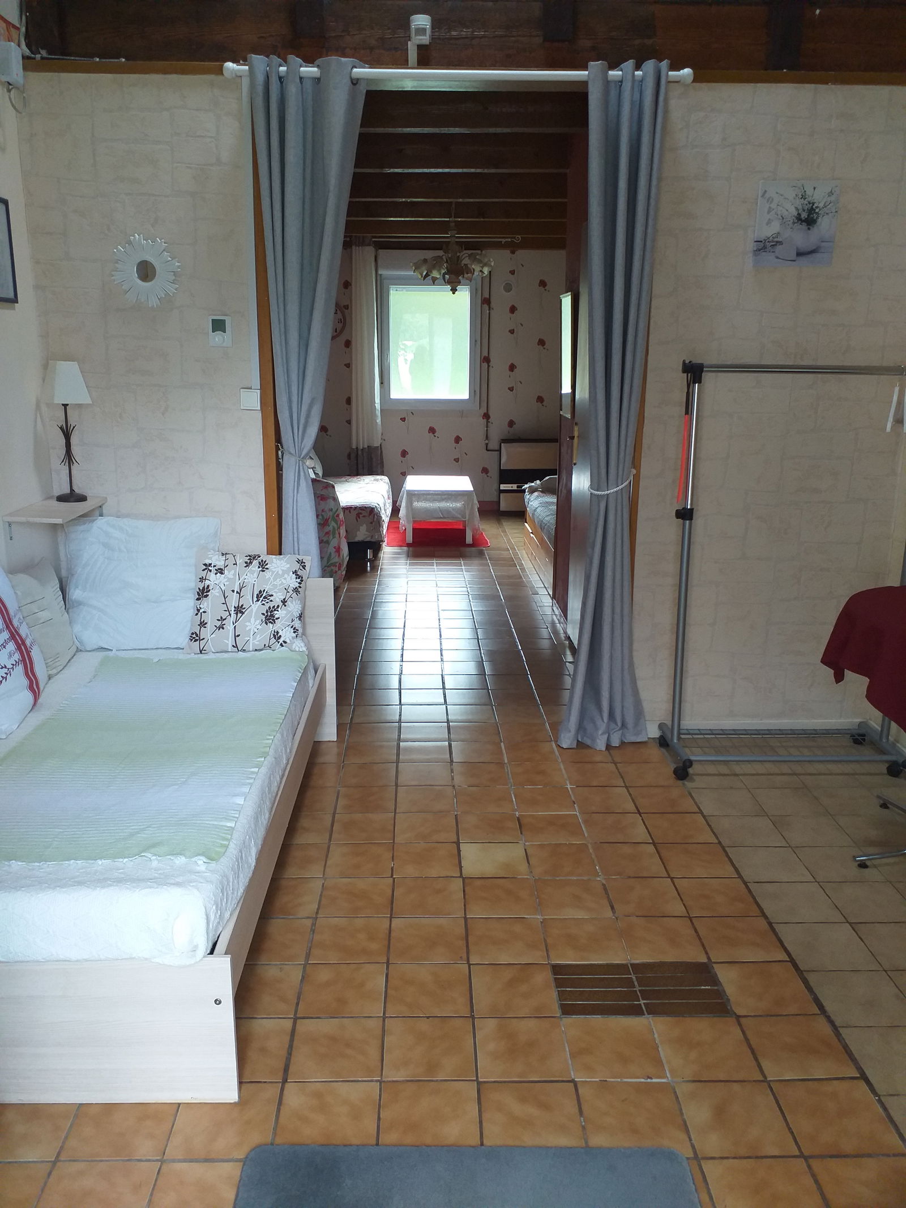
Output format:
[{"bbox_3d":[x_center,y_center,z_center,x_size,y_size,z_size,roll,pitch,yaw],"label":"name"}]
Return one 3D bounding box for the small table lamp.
[{"bbox_3d":[-1.402,-0.630,3.317,0.155,0.500,0.155,-10,18,-33],"label":"small table lamp"}]

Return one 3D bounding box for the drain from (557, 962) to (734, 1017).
[{"bbox_3d":[0.467,0.969,2.283,0.410,0.010,0.205,0,15,-1],"label":"drain"}]

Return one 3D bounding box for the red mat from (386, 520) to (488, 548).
[{"bbox_3d":[-0.133,-0.640,8.123,0.865,0.012,1.170,0,15,-1],"label":"red mat"}]

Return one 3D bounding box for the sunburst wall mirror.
[{"bbox_3d":[-1.099,-1.199,3.257,0.242,0.248,0.020,0,15,-1],"label":"sunburst wall mirror"}]

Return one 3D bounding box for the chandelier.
[{"bbox_3d":[0.001,-2.418,6.234,0.565,0.559,0.565,0,15,-1],"label":"chandelier"}]

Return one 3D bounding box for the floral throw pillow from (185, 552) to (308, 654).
[{"bbox_3d":[-0.768,-0.002,3.410,0.420,0.380,0.130,0,-5,-1],"label":"floral throw pillow"}]

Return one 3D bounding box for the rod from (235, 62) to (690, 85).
[{"bbox_3d":[0.017,-1.774,3.035,1.570,0.055,0.060,0,15,-1],"label":"rod"}]

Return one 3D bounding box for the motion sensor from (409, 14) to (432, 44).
[{"bbox_3d":[-0.109,-1.932,3.053,0.069,0.087,0.050,0,15,-1],"label":"motion sensor"}]

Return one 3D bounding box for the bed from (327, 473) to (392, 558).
[{"bbox_3d":[-1.011,-0.794,7.855,0.920,0.440,1.870,0,15,-1],"label":"bed"}]

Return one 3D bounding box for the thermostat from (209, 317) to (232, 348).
[{"bbox_3d":[-0.848,-0.995,3.316,0.083,0.104,0.026,0,15,-1],"label":"thermostat"}]

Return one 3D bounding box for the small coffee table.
[{"bbox_3d":[-0.119,-0.859,8.089,0.630,0.453,0.950,0,15,-1],"label":"small coffee table"}]

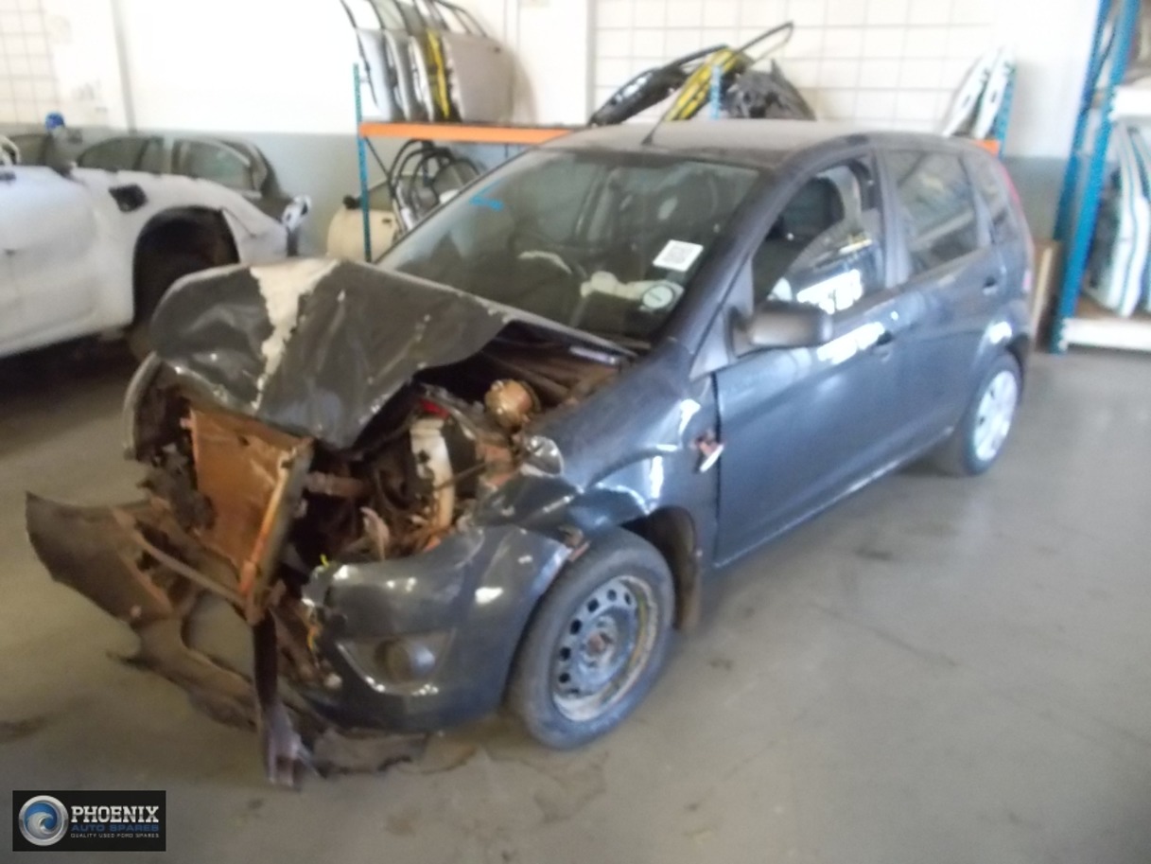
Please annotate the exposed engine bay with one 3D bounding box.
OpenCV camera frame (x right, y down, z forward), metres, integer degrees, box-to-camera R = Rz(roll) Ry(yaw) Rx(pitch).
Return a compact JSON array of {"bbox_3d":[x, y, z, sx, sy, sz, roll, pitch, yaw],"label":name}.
[{"bbox_3d":[-0.692,0.208,2.460,1.080,0.840,1.500,-19,28,-41],"label":"exposed engine bay"}]

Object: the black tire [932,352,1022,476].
[{"bbox_3d":[1.765,-0.097,3.802,0.575,0.575,0.178,-19,28,-41],"label":"black tire"}]

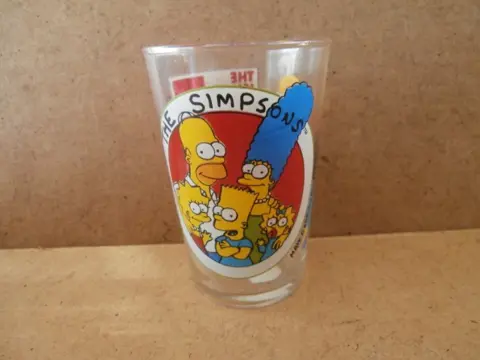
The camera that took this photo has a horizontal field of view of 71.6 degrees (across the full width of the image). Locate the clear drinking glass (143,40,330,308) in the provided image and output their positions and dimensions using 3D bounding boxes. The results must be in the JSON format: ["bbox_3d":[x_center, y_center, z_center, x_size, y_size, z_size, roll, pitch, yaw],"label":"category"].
[{"bbox_3d":[0.001,-0.004,0.162,0.077,0.115,0.077,-3,22,0],"label":"clear drinking glass"}]

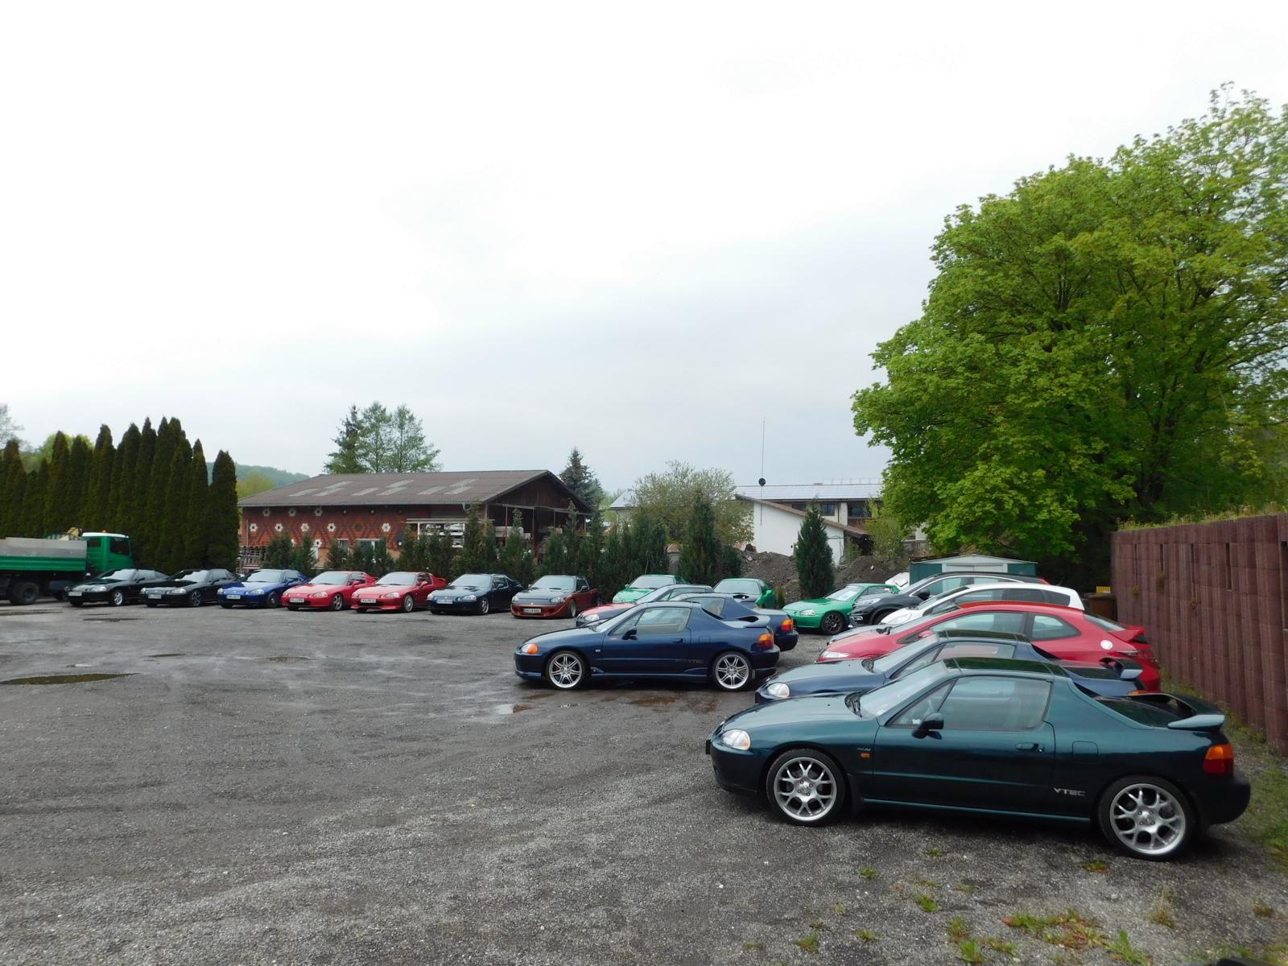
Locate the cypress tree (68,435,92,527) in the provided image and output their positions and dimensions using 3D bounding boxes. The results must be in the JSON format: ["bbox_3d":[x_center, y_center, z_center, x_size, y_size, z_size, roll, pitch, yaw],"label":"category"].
[{"bbox_3d":[-23.221,1.366,38.287,1.050,6.500,1.050,3,-5,-31],"label":"cypress tree"}]

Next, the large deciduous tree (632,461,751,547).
[{"bbox_3d":[2.353,2.019,45.968,5.800,6.300,5.600,0,-4,3],"label":"large deciduous tree"}]

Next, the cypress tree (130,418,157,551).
[{"bbox_3d":[-20.076,0.970,37.314,1.150,7.200,1.150,3,-5,-28],"label":"cypress tree"}]

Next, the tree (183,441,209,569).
[{"bbox_3d":[-19.518,1.497,40.712,1.140,6.620,1.140,2,-4,-26],"label":"tree"}]

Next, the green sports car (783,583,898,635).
[{"bbox_3d":[5.606,3.233,24.135,4.000,1.260,1.720,2,-4,-18],"label":"green sports car"}]

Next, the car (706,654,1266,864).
[{"bbox_3d":[2.570,2.070,7.630,4.000,1.230,1.720,-1,-4,15],"label":"car"}]

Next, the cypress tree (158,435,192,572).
[{"bbox_3d":[-18.494,1.332,36.588,1.300,6.400,1.300,3,-5,-27],"label":"cypress tree"}]

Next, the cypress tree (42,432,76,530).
[{"bbox_3d":[-25.807,1.220,40.775,1.628,6.935,1.628,3,-4,-32],"label":"cypress tree"}]

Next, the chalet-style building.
[{"bbox_3d":[-13.421,2.731,57.754,15.900,6.700,16.100,-1,-4,17],"label":"chalet-style building"}]

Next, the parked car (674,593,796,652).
[{"bbox_3d":[0.846,2.634,17.114,4.000,1.250,1.710,0,-4,-1],"label":"parked car"}]

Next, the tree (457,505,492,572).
[{"bbox_3d":[-6.033,2.527,33.115,1.250,3.580,1.250,1,-4,-10],"label":"tree"}]

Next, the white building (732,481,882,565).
[{"bbox_3d":[10.447,2.880,58.196,10.500,6.100,8.000,0,-4,2],"label":"white building"}]

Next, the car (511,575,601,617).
[{"bbox_3d":[-2.502,3.373,27.954,1.710,1.240,4.000,-1,-4,16],"label":"car"}]

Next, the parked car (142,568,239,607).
[{"bbox_3d":[-15.930,3.720,33.000,1.710,1.240,4.000,-1,-4,9],"label":"parked car"}]

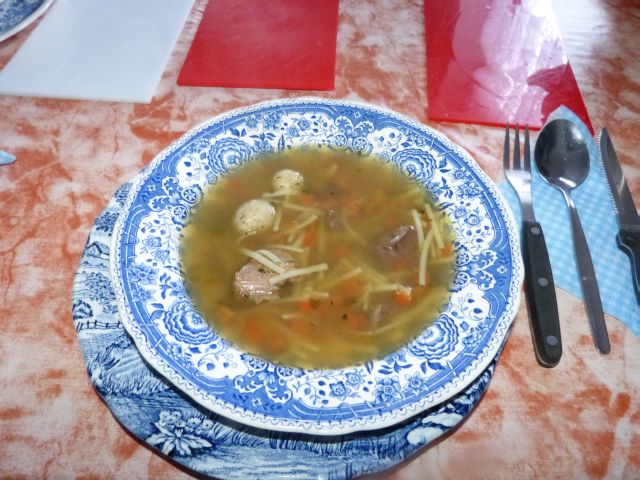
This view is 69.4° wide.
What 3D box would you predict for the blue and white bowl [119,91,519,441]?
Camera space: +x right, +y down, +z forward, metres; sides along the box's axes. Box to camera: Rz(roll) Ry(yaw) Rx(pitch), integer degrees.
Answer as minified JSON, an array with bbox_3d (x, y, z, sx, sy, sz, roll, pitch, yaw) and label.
[{"bbox_3d":[0.000,0.001,0.280,0.230,0.037,0.230,2,54,-3],"label":"blue and white bowl"}]

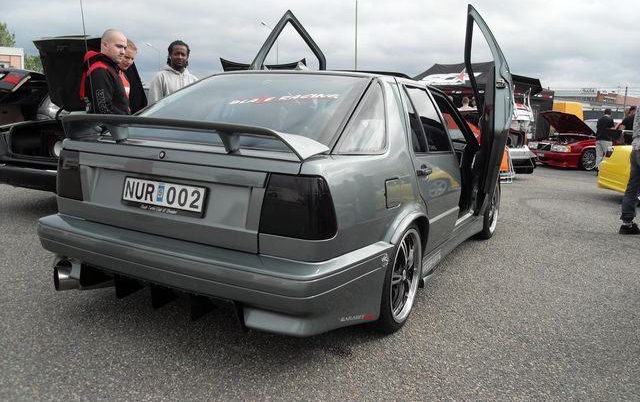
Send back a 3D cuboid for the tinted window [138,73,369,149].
[{"bbox_3d":[-0.368,-0.529,2.844,1.280,0.090,0.740,8,41,27],"label":"tinted window"}]

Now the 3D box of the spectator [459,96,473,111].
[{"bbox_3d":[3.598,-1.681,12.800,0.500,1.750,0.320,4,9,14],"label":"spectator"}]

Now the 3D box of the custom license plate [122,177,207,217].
[{"bbox_3d":[-0.706,-0.021,2.325,0.510,0.135,0.025,8,-3,27],"label":"custom license plate"}]

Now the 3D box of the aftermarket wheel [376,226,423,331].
[{"bbox_3d":[0.368,0.386,2.784,0.220,0.610,0.610,8,10,27],"label":"aftermarket wheel"}]

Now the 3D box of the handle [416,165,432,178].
[{"bbox_3d":[0.581,-0.165,2.853,0.050,0.060,0.200,8,10,27],"label":"handle"}]

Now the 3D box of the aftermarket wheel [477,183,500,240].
[{"bbox_3d":[1.623,0.070,5.122,0.220,0.610,0.610,8,10,27],"label":"aftermarket wheel"}]

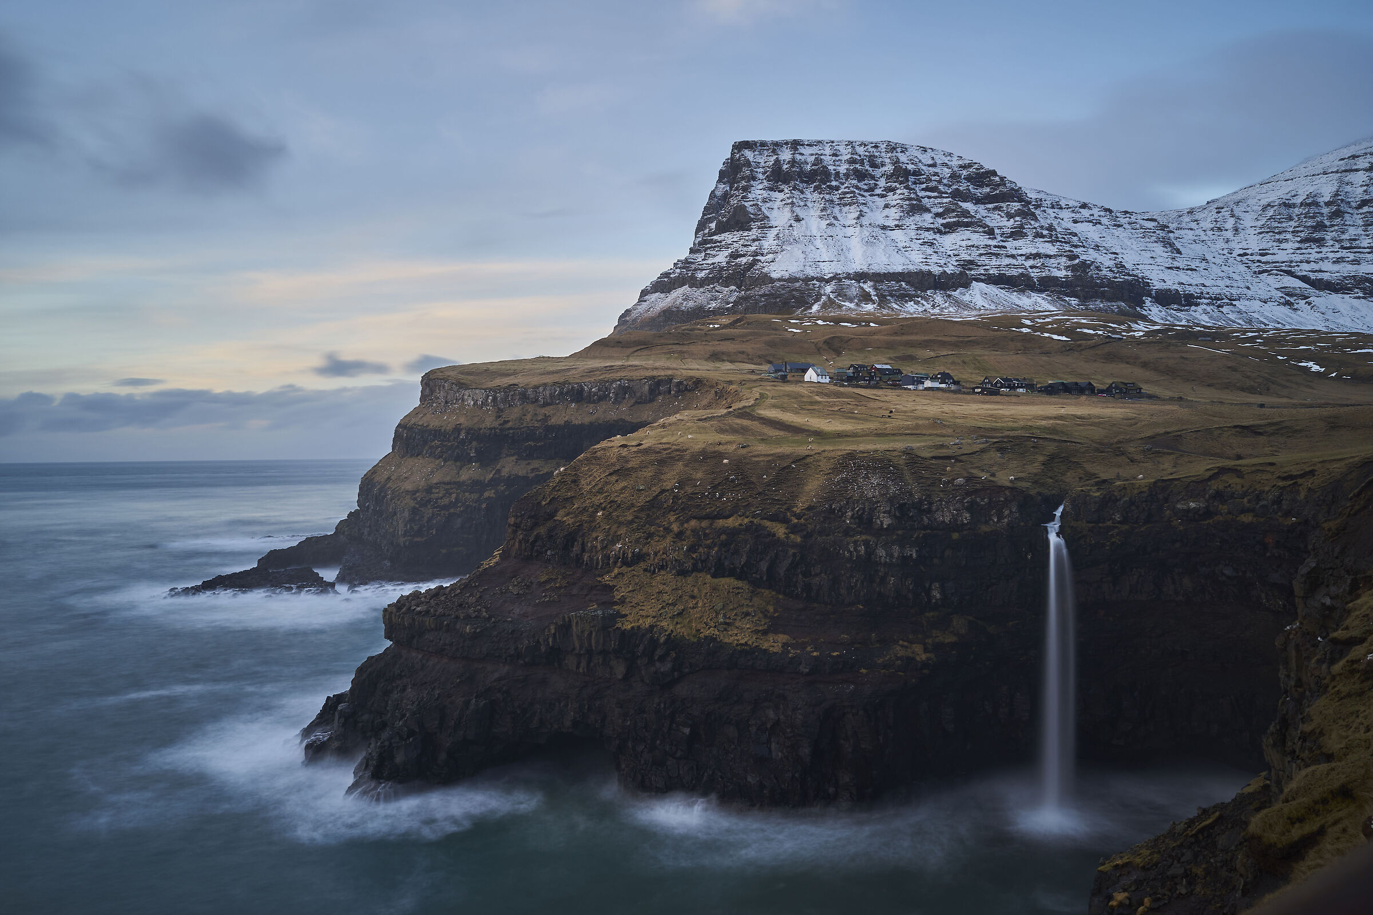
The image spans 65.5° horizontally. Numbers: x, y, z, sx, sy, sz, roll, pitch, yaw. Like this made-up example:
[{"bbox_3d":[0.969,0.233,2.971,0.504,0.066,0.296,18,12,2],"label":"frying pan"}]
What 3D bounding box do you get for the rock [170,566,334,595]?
[{"bbox_3d":[-217.000,62.600,549.000,80.000,12.000,36.000,-1,0,-3],"label":"rock"}]

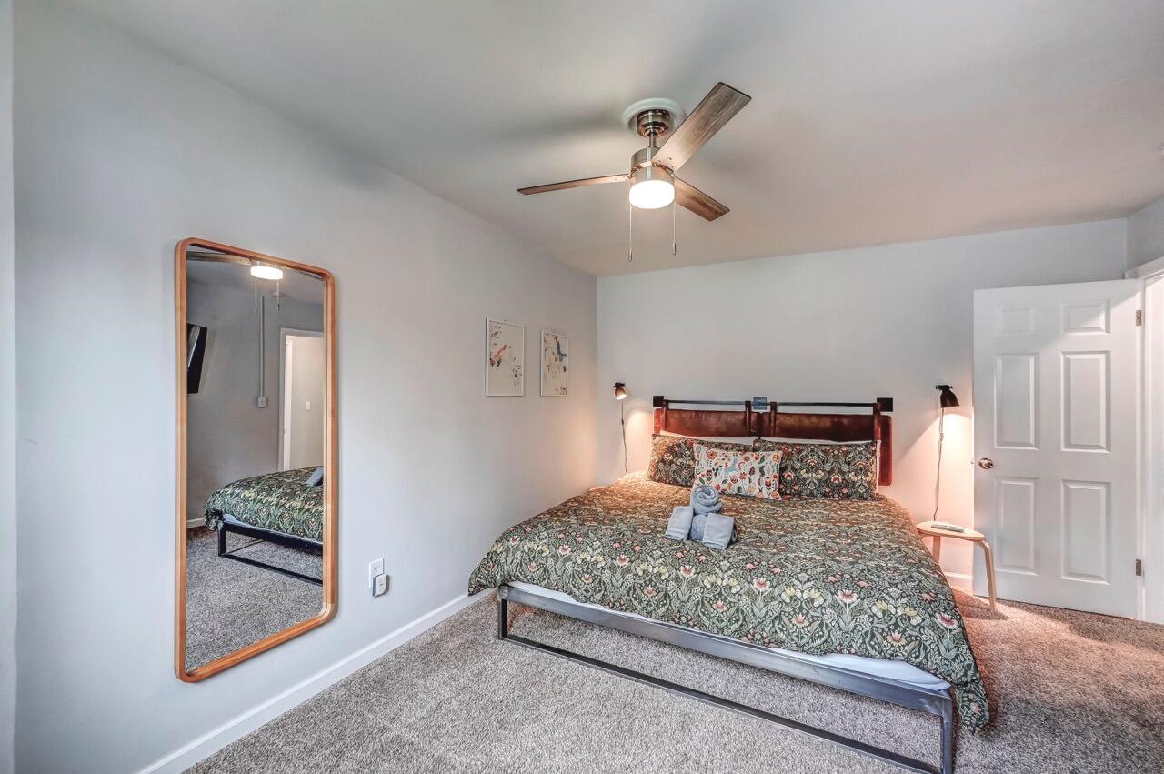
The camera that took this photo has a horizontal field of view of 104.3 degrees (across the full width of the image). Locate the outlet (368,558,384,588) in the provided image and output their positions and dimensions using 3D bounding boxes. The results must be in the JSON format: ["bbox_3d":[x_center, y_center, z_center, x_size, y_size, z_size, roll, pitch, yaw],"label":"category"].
[{"bbox_3d":[-1.027,0.927,2.267,0.010,0.126,0.077,0,-1,28],"label":"outlet"}]

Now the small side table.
[{"bbox_3d":[2.431,1.149,2.965,0.365,0.455,0.365,0,-1,28],"label":"small side table"}]

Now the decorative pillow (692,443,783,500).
[{"bbox_3d":[1.124,0.606,3.276,0.600,0.410,0.130,0,-28,28],"label":"decorative pillow"}]

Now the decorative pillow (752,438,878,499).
[{"bbox_3d":[1.645,0.580,3.225,0.790,0.430,0.170,0,-25,28],"label":"decorative pillow"}]

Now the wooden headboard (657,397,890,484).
[{"bbox_3d":[1.458,0.402,3.716,1.830,0.660,0.090,0,-1,28],"label":"wooden headboard"}]

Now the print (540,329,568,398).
[{"bbox_3d":[-0.217,-0.182,3.775,0.020,0.522,0.433,0,-1,28],"label":"print"}]

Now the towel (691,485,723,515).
[{"bbox_3d":[0.604,0.549,2.200,0.150,0.145,0.160,0,-1,28],"label":"towel"}]

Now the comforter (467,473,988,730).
[{"bbox_3d":[0.814,0.942,2.886,2.230,0.470,1.970,0,-1,28],"label":"comforter"}]

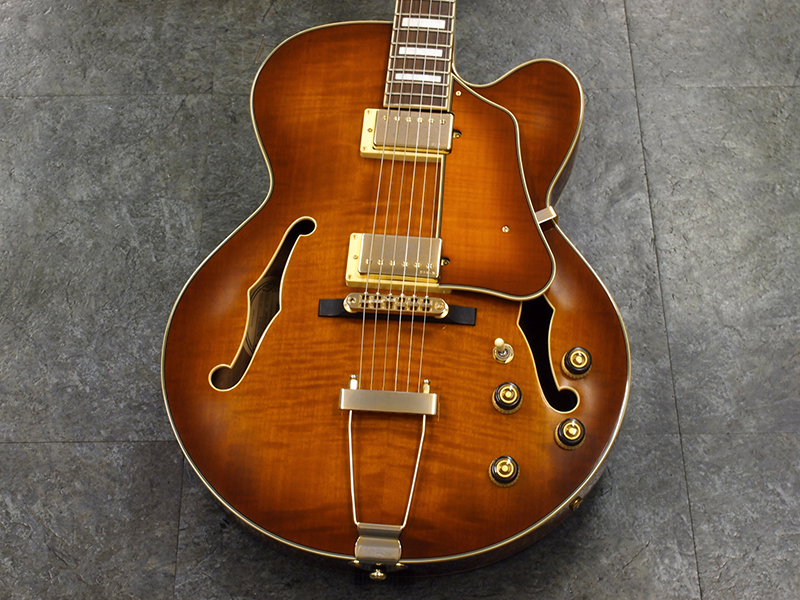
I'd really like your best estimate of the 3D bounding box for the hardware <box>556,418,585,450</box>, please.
[{"bbox_3d":[0.142,0.111,1.571,0.025,0.015,0.025,6,72,-1],"label":"hardware"}]

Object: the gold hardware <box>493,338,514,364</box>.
[{"bbox_3d":[0.087,0.041,1.583,0.018,0.022,0.018,5,70,2],"label":"gold hardware"}]

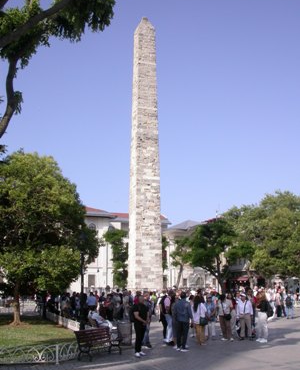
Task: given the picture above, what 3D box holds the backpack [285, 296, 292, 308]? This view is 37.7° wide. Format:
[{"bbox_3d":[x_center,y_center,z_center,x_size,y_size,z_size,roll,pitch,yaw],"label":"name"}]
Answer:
[{"bbox_3d":[7.926,6.684,25.128,0.370,0.540,0.240,-1,-13,3],"label":"backpack"}]

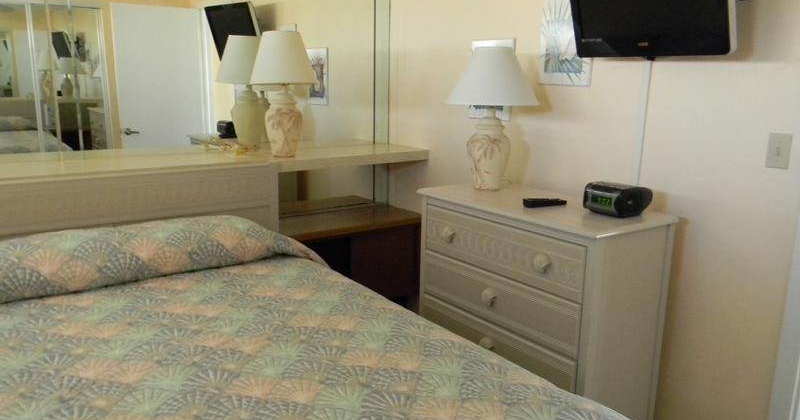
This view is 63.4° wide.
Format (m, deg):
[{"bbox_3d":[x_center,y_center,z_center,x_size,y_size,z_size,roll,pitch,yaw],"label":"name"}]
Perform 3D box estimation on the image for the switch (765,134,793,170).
[{"bbox_3d":[1.205,-0.186,2.063,0.015,0.114,0.071,-8,14,-36],"label":"switch"}]

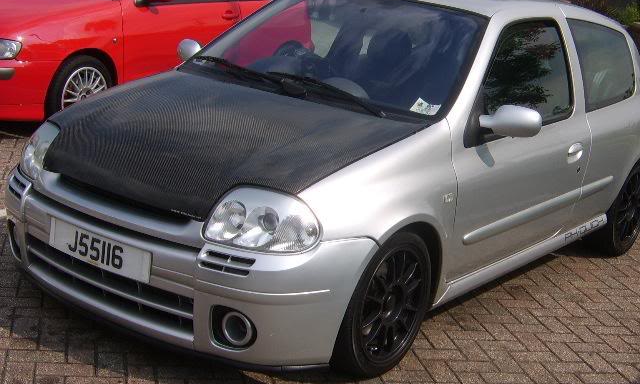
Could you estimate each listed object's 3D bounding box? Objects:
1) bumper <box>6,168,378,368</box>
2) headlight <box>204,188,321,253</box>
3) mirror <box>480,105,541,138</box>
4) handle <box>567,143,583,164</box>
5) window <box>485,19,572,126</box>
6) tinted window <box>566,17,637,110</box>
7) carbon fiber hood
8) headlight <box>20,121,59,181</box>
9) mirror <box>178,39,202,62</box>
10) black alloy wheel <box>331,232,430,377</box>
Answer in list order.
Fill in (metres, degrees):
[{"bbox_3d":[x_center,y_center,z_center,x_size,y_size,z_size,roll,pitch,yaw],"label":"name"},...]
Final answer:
[{"bbox_3d":[-0.615,0.210,3.116,1.620,0.450,0.530,15,17,35],"label":"bumper"},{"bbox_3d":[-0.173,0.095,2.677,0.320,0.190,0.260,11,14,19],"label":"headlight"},{"bbox_3d":[0.741,-0.273,3.289,0.225,0.140,0.140,15,17,35],"label":"mirror"},{"bbox_3d":[1.234,-0.192,4.151,0.050,0.100,0.170,15,17,35],"label":"handle"},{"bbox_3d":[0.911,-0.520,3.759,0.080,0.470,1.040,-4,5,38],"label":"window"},{"bbox_3d":[1.539,-0.680,4.573,0.080,0.450,0.870,-4,5,38],"label":"tinted window"},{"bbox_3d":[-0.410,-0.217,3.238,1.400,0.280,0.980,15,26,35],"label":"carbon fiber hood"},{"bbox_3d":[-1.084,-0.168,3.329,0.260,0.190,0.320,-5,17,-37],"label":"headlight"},{"bbox_3d":[-0.637,-0.695,4.271,0.225,0.140,0.140,15,17,35],"label":"mirror"},{"bbox_3d":[0.192,0.395,3.152,0.200,0.575,0.575,14,16,32],"label":"black alloy wheel"}]

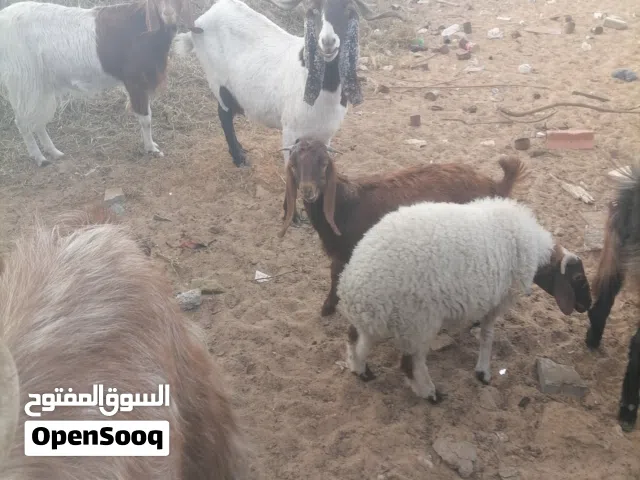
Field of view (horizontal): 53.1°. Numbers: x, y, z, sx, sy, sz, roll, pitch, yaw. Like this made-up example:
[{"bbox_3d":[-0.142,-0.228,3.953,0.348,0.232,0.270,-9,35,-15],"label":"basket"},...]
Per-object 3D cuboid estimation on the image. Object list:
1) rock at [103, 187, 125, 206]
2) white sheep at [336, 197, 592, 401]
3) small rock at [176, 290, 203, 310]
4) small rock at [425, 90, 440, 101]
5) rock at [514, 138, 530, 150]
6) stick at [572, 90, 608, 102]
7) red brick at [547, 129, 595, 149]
[{"bbox_3d":[-0.942,-0.210,2.958,0.095,0.060,0.095,0,32,0],"label":"rock"},{"bbox_3d":[0.420,0.145,1.871,0.770,0.610,0.340,-5,32,-8],"label":"white sheep"},{"bbox_3d":[-0.464,0.206,2.293,0.090,0.060,0.075,0,32,0],"label":"small rock"},{"bbox_3d":[0.722,-0.948,4.148,0.100,0.055,0.080,0,32,0],"label":"small rock"},{"bbox_3d":[1.090,-0.524,3.469,0.083,0.055,0.070,0,32,0],"label":"rock"},{"bbox_3d":[1.748,-0.934,4.156,0.225,0.020,0.022,26,41,35],"label":"stick"},{"bbox_3d":[1.355,-0.541,3.459,0.250,0.095,0.075,4,32,6],"label":"red brick"}]

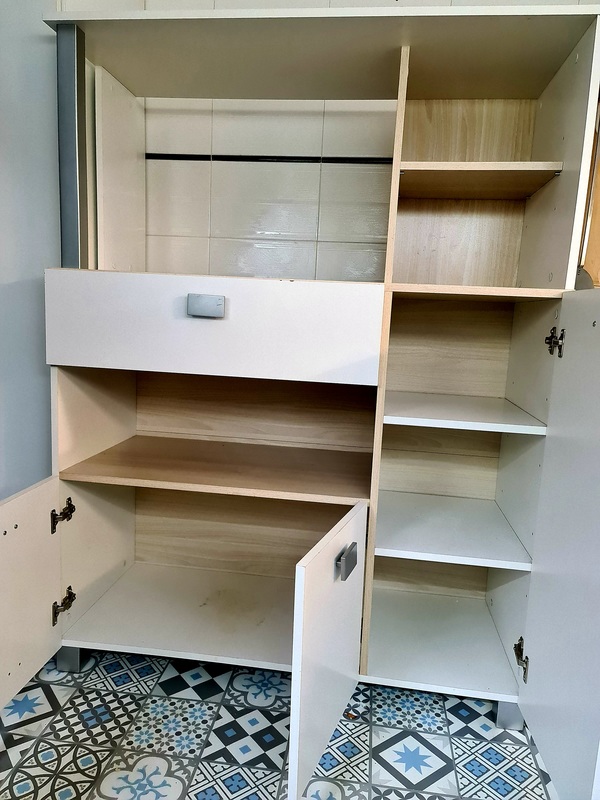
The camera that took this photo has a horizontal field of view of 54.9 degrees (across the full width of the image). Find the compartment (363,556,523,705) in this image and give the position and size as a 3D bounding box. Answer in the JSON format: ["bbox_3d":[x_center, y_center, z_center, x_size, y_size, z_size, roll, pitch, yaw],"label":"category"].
[{"bbox_3d":[0.412,0.553,1.730,0.398,0.356,0.500,4,8,8],"label":"compartment"}]

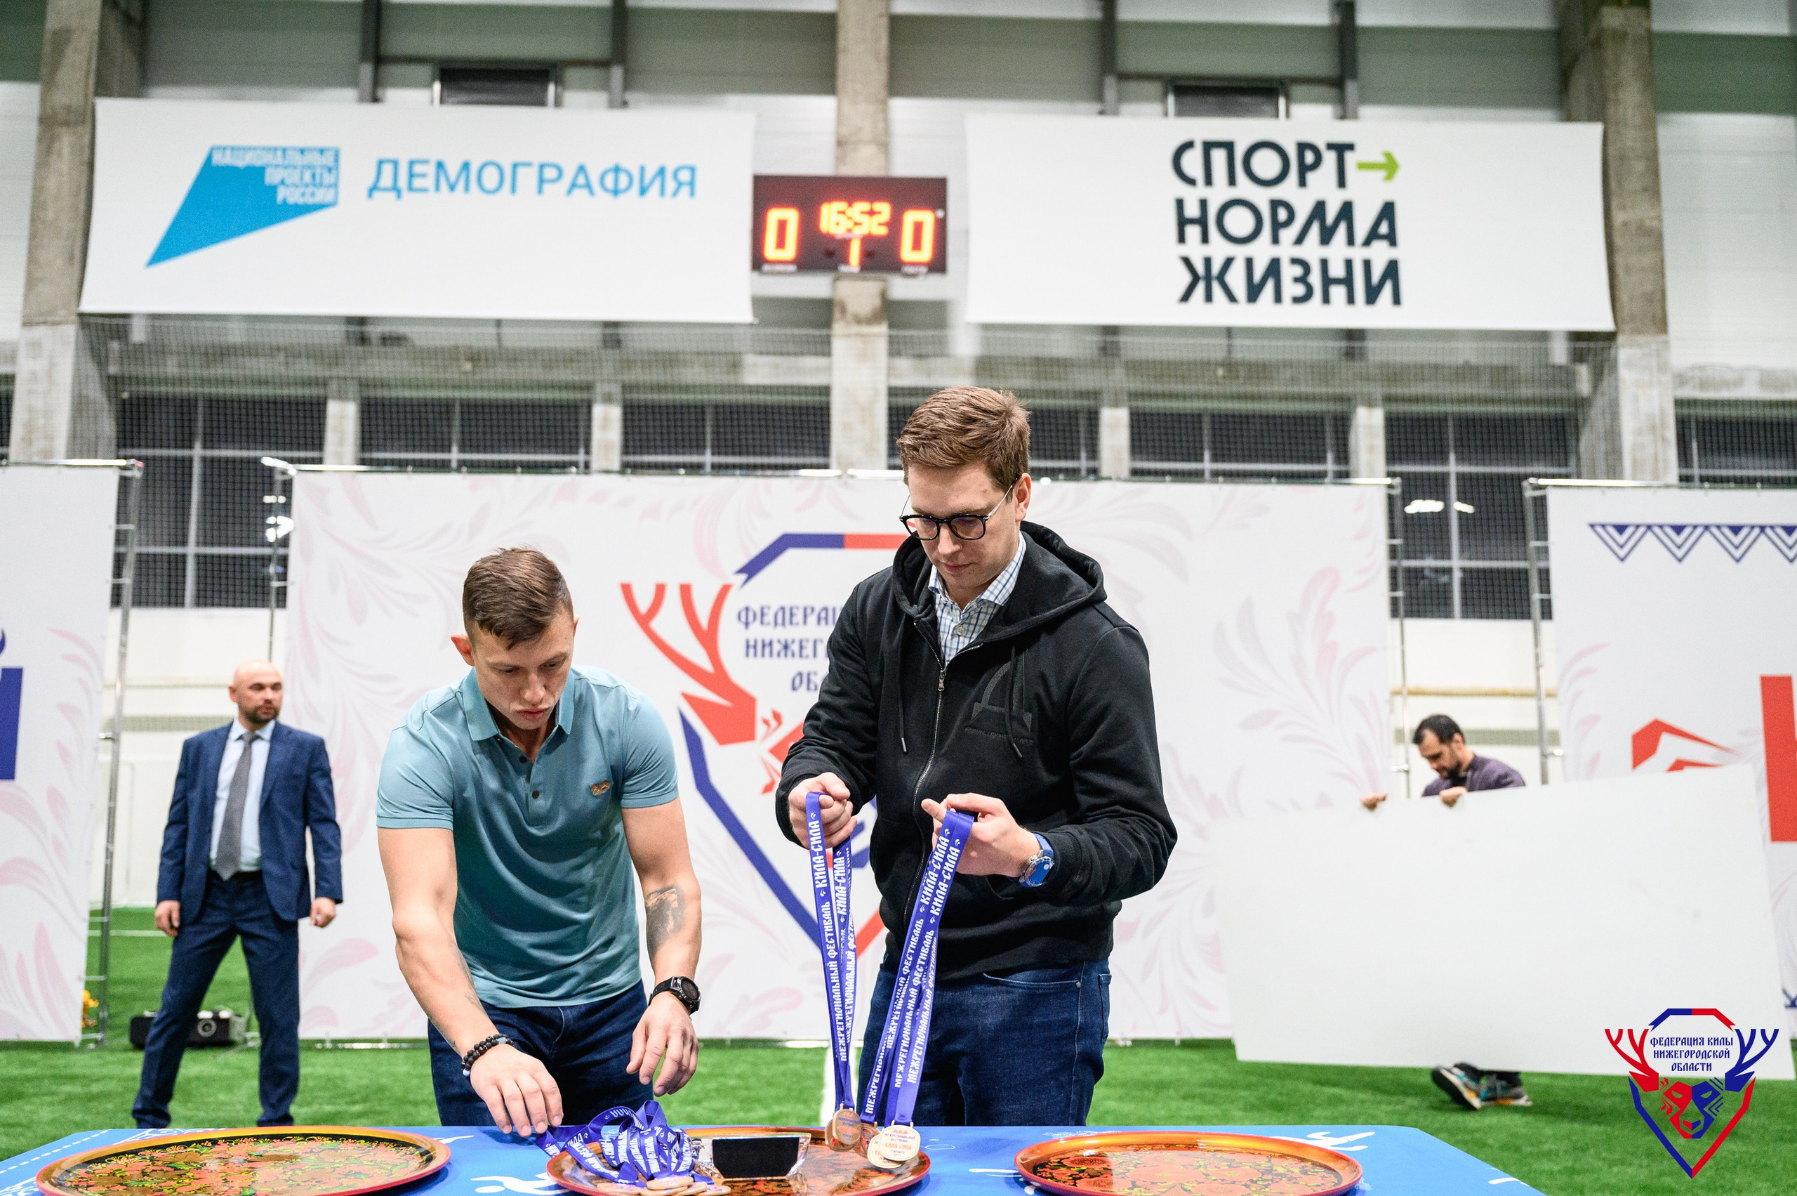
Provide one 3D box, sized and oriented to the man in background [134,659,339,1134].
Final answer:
[{"bbox_3d":[-2.480,1.125,6.031,0.700,1.780,0.360,2,-8,-12],"label":"man in background"}]

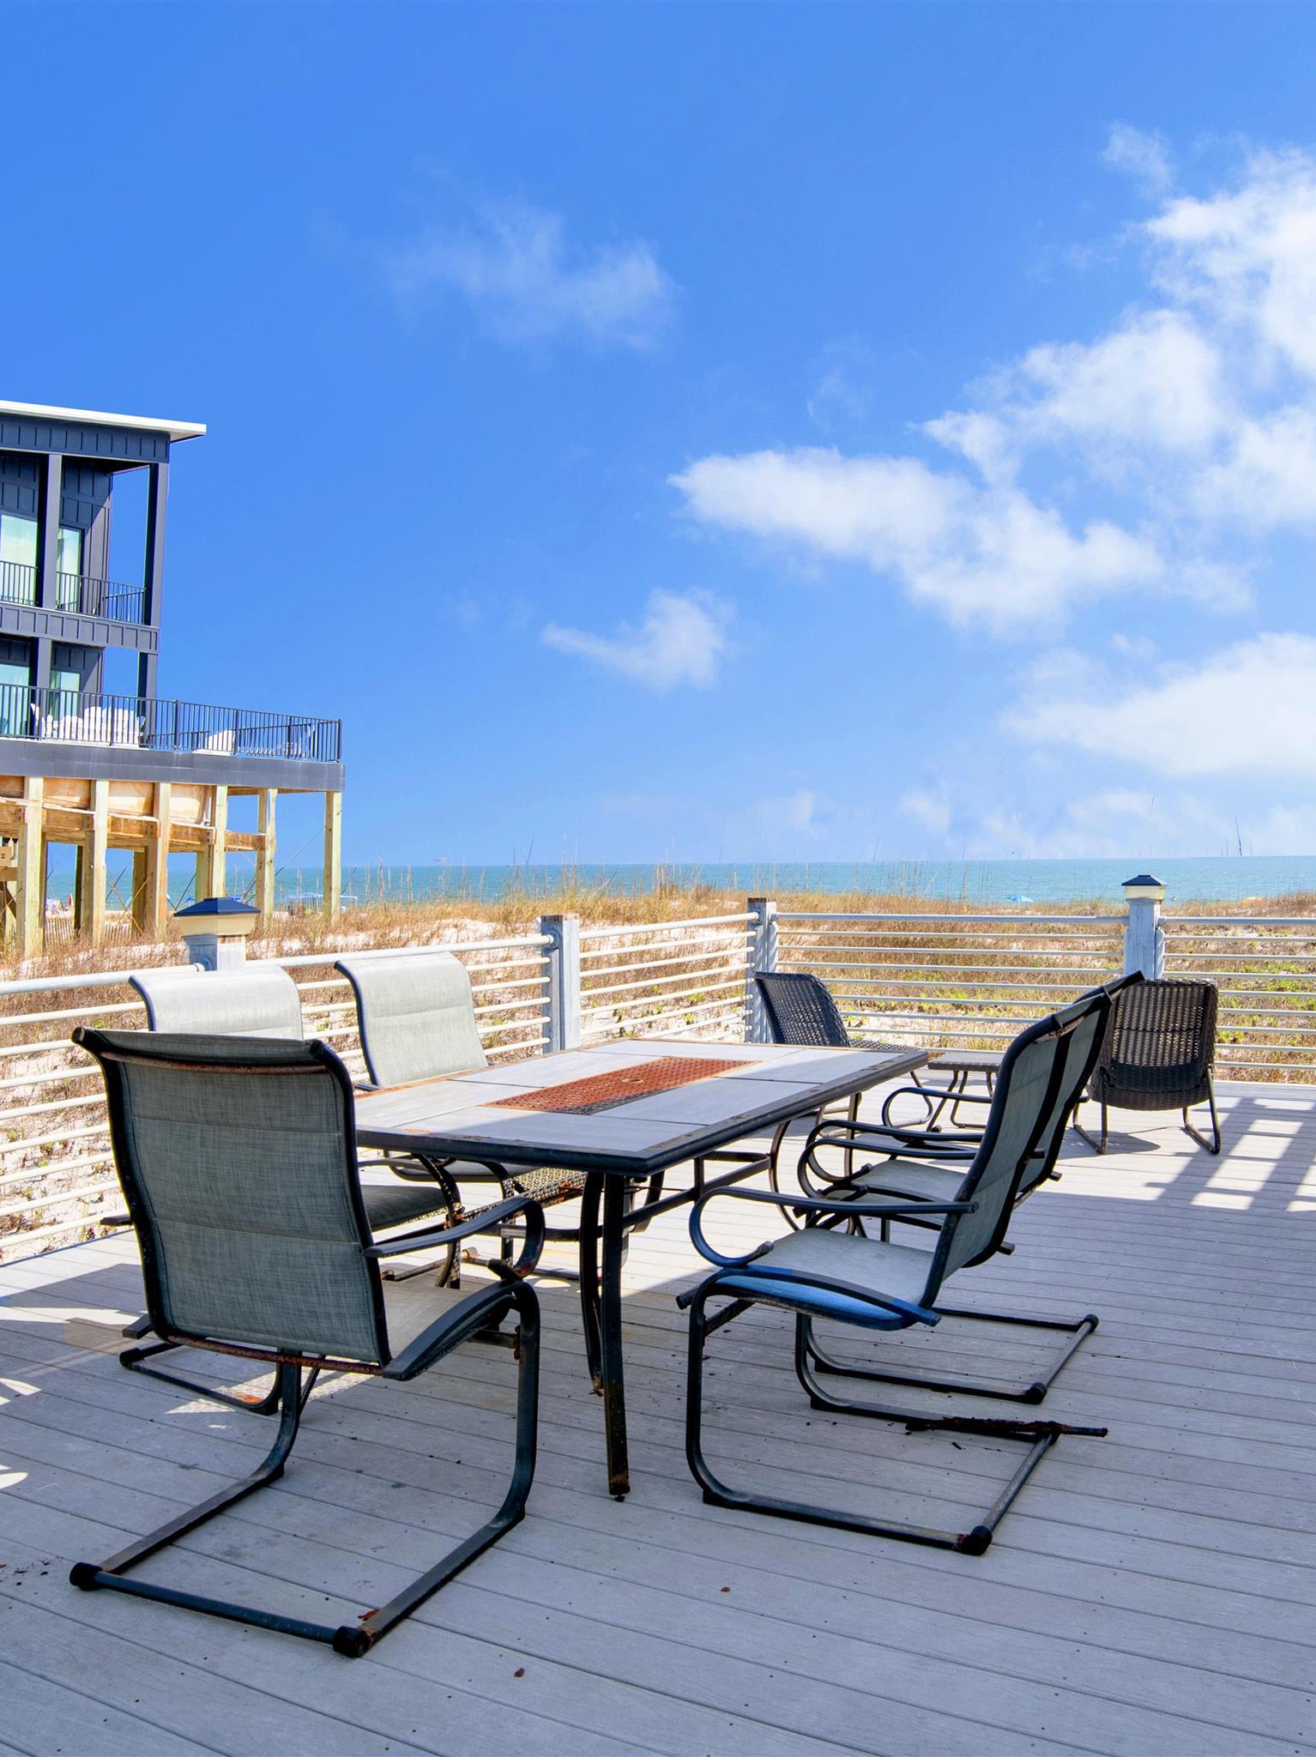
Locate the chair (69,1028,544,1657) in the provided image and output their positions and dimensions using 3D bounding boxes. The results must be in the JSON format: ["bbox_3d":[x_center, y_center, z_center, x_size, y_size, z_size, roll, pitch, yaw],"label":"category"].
[{"bbox_3d":[-0.656,0.798,2.558,0.630,1.040,0.760,0,1,21],"label":"chair"}]

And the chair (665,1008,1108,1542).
[{"bbox_3d":[0.538,0.784,2.875,0.760,1.040,0.630,0,1,29],"label":"chair"}]

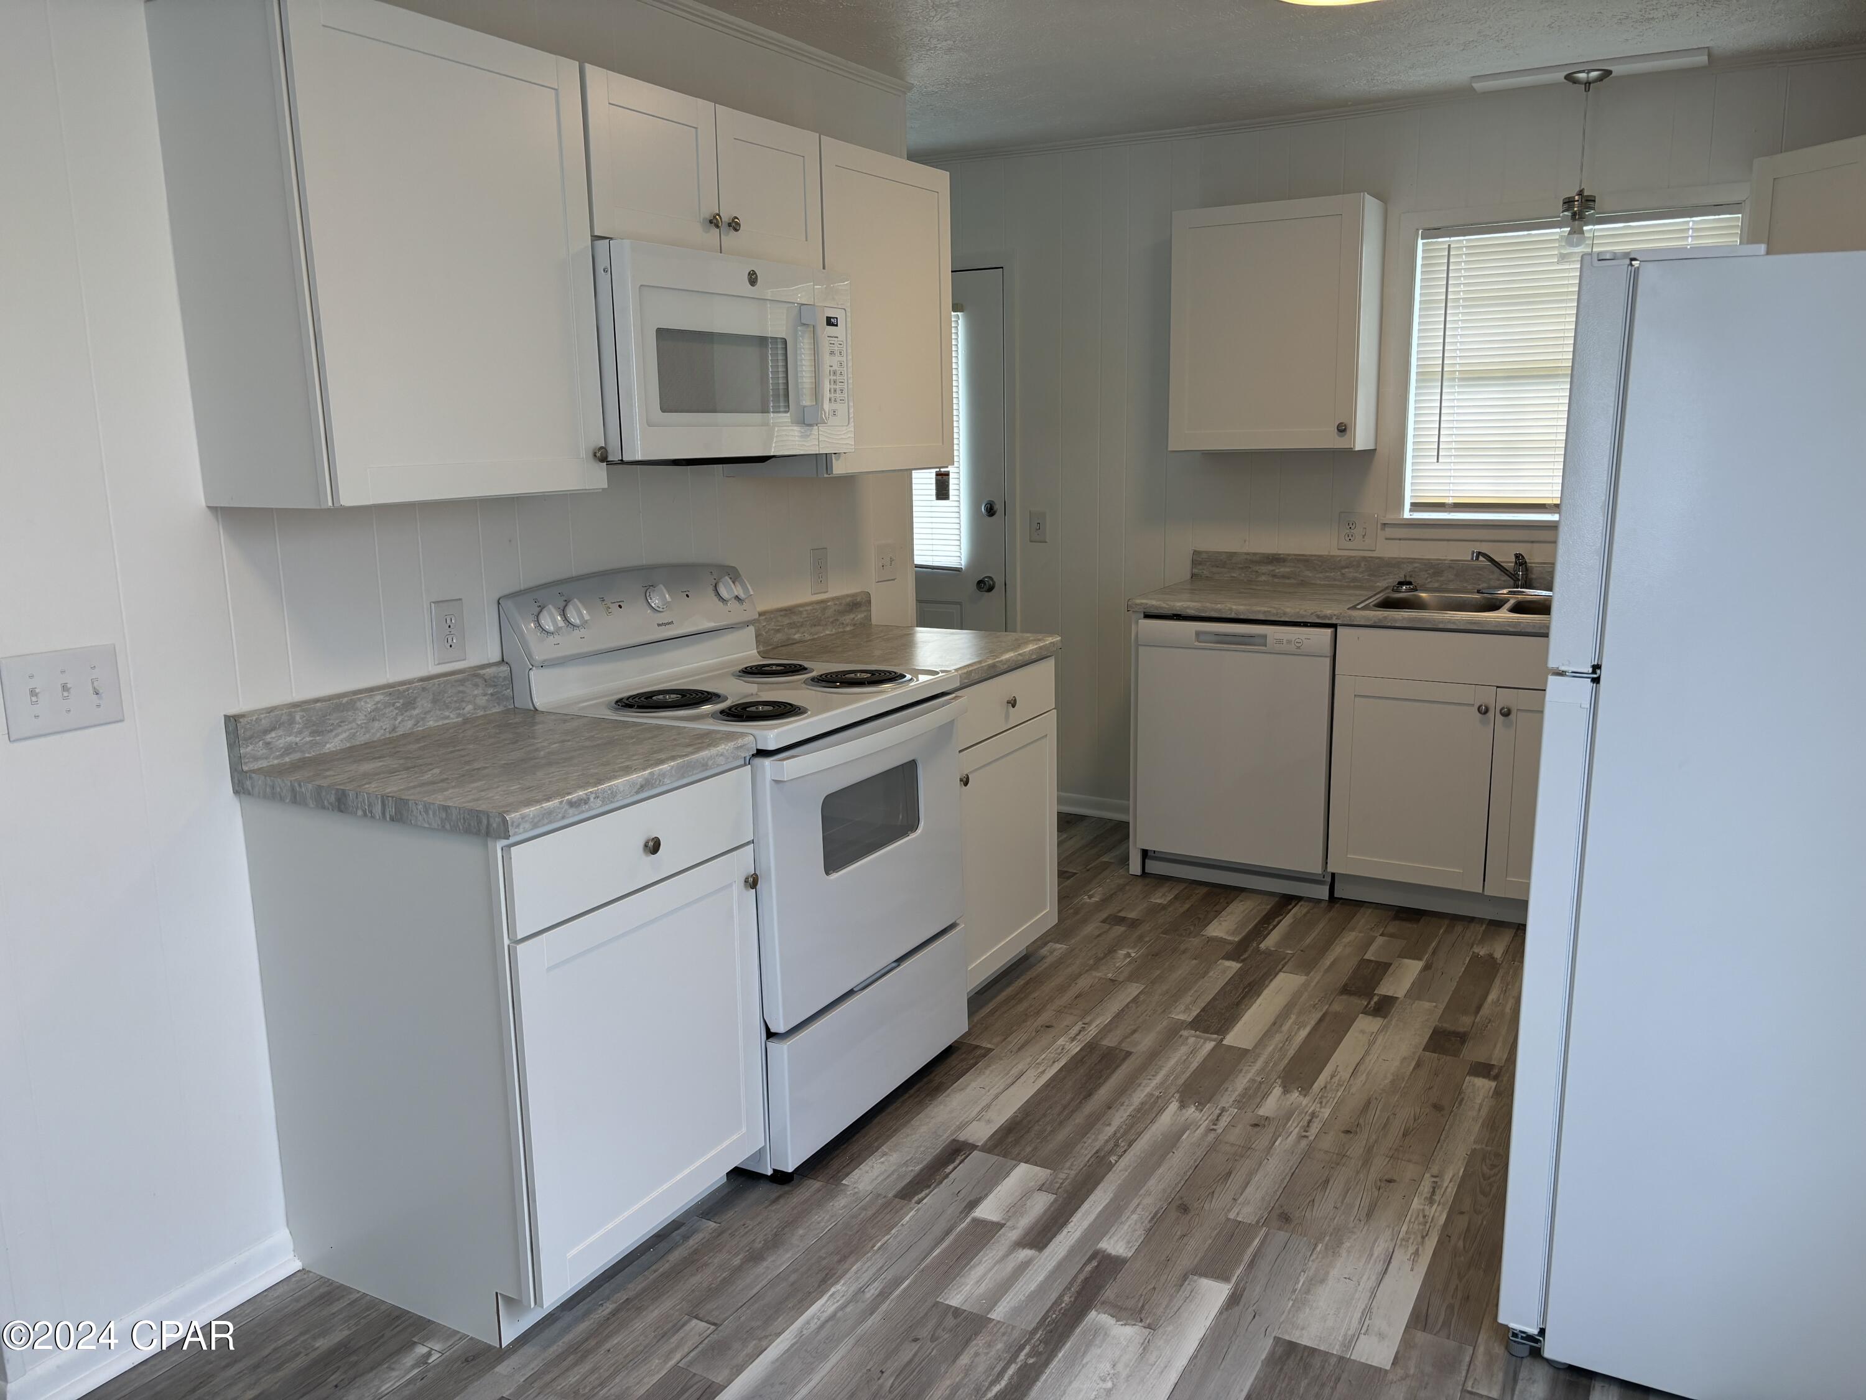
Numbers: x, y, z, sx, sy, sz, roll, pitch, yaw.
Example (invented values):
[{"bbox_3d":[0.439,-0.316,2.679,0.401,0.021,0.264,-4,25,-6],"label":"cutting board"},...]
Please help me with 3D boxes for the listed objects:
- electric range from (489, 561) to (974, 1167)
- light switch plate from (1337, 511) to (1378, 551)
[{"bbox_3d":[-0.381,0.304,3.096,0.690,1.166,0.757,5,12,29],"label":"electric range"},{"bbox_3d":[1.421,-0.561,4.687,0.120,0.118,0.010,5,12,29],"label":"light switch plate"}]

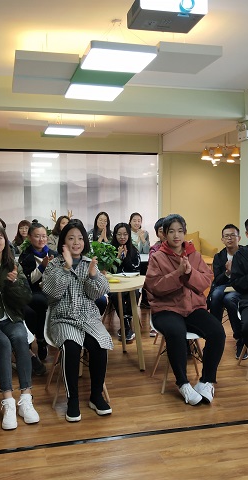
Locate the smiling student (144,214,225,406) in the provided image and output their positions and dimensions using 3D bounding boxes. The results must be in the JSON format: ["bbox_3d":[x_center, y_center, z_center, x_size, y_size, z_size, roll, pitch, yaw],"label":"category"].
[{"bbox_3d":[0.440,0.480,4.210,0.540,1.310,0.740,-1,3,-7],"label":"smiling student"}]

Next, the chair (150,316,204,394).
[{"bbox_3d":[0.430,0.722,4.360,0.460,0.810,0.520,-1,3,-7],"label":"chair"}]

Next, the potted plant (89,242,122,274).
[{"bbox_3d":[-0.183,0.204,5.200,0.310,0.350,0.310,0,3,6],"label":"potted plant"}]

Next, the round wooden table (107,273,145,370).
[{"bbox_3d":[-0.233,0.734,4.913,0.860,0.730,0.860,-1,3,0],"label":"round wooden table"}]

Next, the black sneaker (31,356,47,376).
[{"bbox_3d":[-0.735,1.063,4.682,0.095,0.110,0.250,-2,4,-25],"label":"black sneaker"}]

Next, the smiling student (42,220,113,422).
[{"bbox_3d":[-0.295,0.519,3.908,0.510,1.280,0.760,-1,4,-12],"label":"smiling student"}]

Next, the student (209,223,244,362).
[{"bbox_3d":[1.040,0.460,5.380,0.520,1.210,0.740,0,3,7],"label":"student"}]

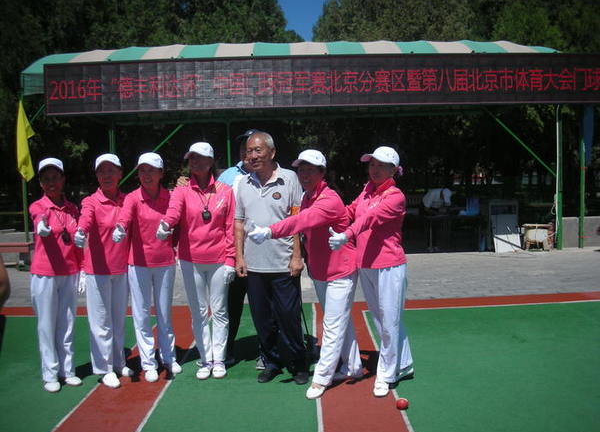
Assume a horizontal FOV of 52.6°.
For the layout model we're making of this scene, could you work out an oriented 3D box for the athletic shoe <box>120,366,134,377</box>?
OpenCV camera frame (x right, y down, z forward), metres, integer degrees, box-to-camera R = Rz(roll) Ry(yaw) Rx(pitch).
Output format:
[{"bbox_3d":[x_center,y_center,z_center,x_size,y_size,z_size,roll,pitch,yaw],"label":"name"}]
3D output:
[{"bbox_3d":[-1.312,1.133,4.492,0.095,0.095,0.235,-5,5,-38],"label":"athletic shoe"}]

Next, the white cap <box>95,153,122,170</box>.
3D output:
[{"bbox_3d":[-1.357,-0.383,4.301,0.180,0.120,0.250,-2,4,-5],"label":"white cap"}]

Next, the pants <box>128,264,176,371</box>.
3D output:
[{"bbox_3d":[-1.079,0.708,4.522,0.350,0.850,0.300,-2,4,-8],"label":"pants"}]

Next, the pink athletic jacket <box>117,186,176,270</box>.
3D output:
[{"bbox_3d":[-1.078,0.075,4.325,0.410,0.610,0.480,-2,4,-4],"label":"pink athletic jacket"}]

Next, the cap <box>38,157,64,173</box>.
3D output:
[{"bbox_3d":[-1.733,-0.349,4.232,0.175,0.120,0.250,-3,4,-14],"label":"cap"}]

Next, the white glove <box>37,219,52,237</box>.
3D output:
[{"bbox_3d":[-1.635,0.080,3.883,0.100,0.115,0.130,-3,4,-20],"label":"white glove"}]

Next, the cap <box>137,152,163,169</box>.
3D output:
[{"bbox_3d":[-1.097,-0.403,4.430,0.175,0.135,0.260,0,3,12],"label":"cap"}]

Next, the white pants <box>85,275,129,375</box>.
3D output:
[{"bbox_3d":[-1.376,0.713,4.315,0.350,0.820,0.300,-2,5,-14],"label":"white pants"}]

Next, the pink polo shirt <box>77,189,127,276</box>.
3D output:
[{"bbox_3d":[-1.362,0.115,4.247,0.410,0.620,0.480,-3,4,-17],"label":"pink polo shirt"}]

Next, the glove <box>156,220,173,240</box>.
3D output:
[{"bbox_3d":[-0.911,0.091,4.080,0.105,0.130,0.130,-1,4,6],"label":"glove"}]

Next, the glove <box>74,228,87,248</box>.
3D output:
[{"bbox_3d":[-1.421,0.139,3.928,0.085,0.130,0.130,-3,4,-12],"label":"glove"}]

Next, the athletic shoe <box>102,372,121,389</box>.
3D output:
[{"bbox_3d":[-1.341,1.148,4.298,0.095,0.095,0.235,-5,5,-34],"label":"athletic shoe"}]

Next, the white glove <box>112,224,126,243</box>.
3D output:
[{"bbox_3d":[-1.208,0.117,4.060,0.095,0.130,0.130,-1,4,6],"label":"white glove"}]

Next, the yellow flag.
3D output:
[{"bbox_3d":[-4.434,-1.220,9.800,0.300,1.360,0.170,-3,5,-14],"label":"yellow flag"}]

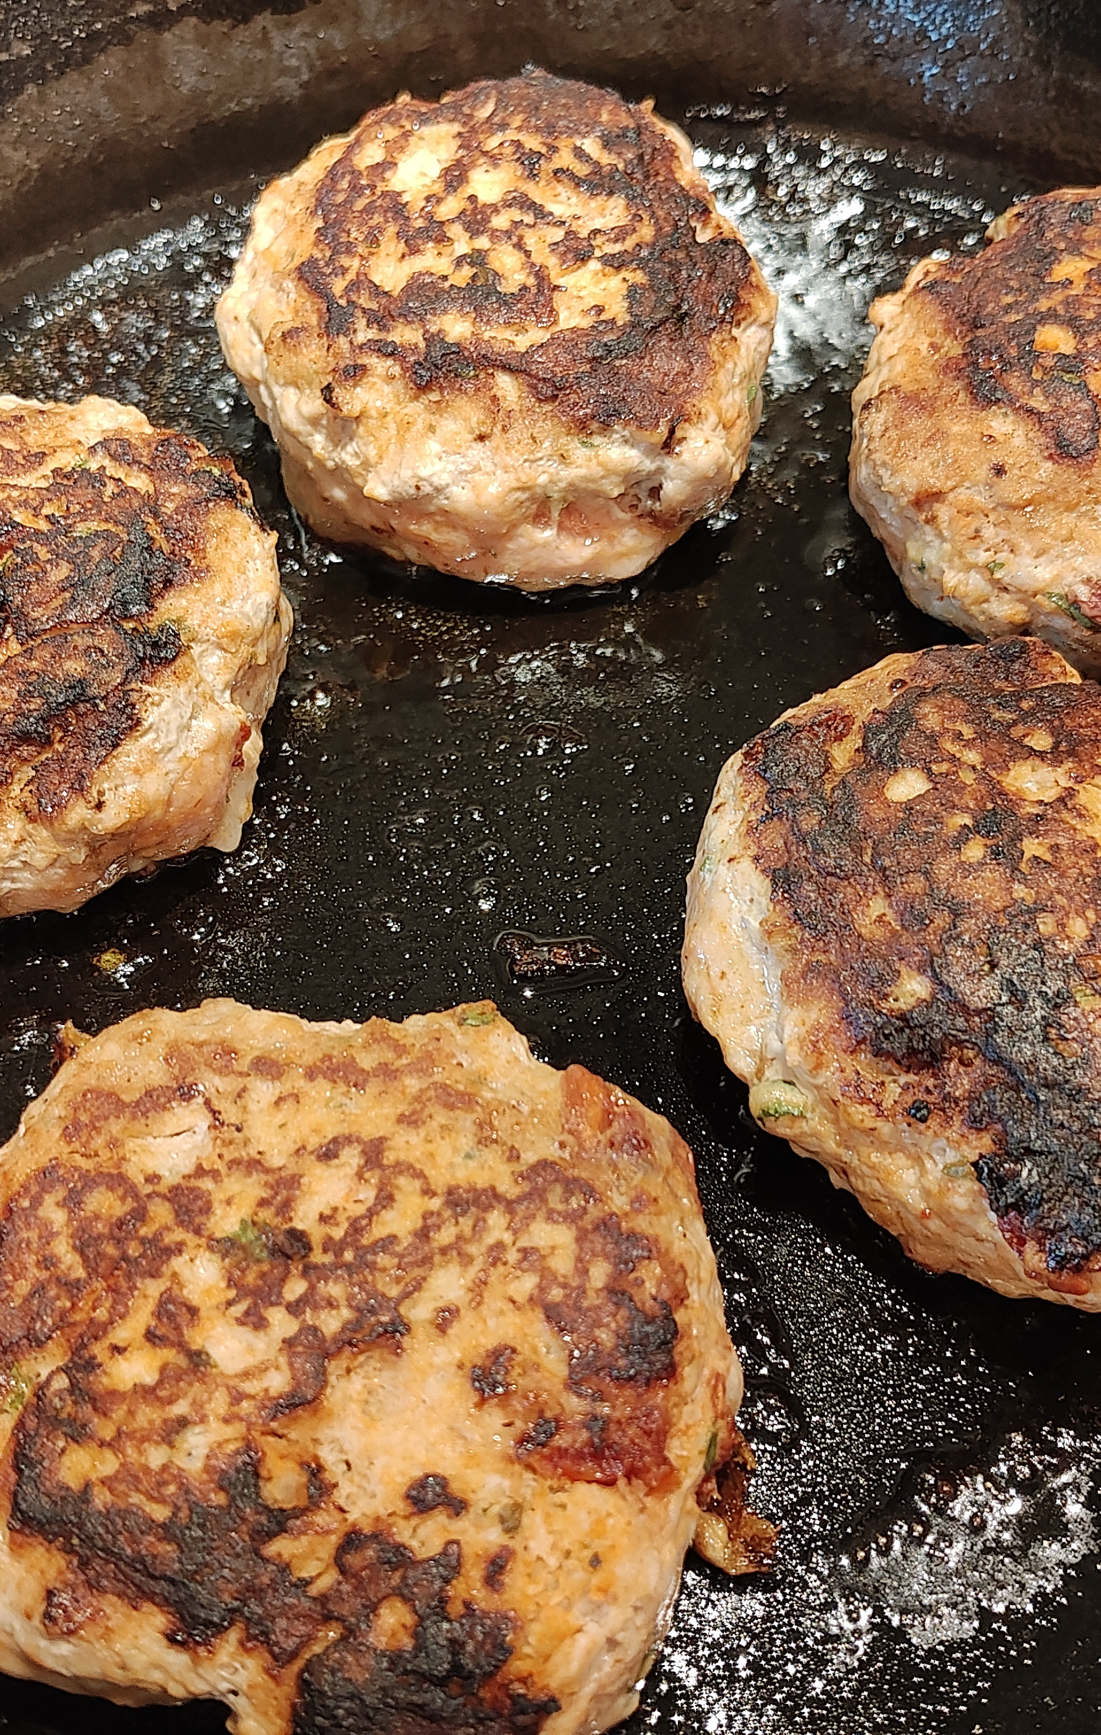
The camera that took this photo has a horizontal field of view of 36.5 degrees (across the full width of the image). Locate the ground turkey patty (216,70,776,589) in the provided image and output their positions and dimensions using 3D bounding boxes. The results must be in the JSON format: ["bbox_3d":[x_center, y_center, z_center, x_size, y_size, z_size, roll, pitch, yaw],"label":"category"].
[{"bbox_3d":[-0.007,-0.080,0.246,0.078,0.034,0.086,-8,58,-4],"label":"ground turkey patty"}]

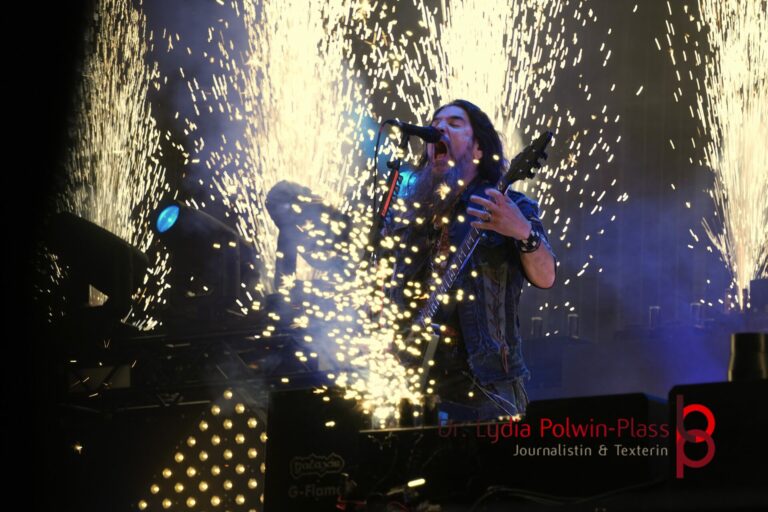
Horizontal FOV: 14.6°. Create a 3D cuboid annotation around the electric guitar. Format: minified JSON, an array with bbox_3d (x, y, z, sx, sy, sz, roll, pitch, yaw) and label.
[{"bbox_3d":[0.185,0.077,8.750,0.080,1.120,0.420,14,29,-32],"label":"electric guitar"}]

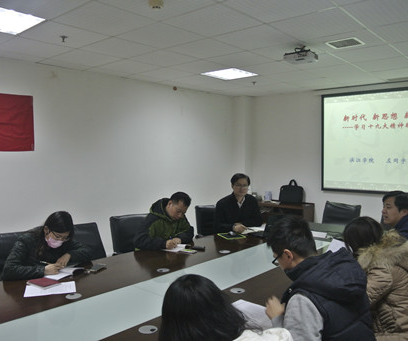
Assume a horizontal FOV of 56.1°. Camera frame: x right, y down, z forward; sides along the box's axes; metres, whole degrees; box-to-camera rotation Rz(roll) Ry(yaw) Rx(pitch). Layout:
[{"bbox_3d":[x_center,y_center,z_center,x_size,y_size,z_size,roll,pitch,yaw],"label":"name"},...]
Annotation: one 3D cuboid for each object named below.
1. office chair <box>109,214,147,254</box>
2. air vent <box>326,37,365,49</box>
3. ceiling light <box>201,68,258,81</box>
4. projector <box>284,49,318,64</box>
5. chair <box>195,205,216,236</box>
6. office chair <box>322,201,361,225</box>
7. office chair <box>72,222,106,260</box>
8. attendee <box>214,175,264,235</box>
[{"bbox_3d":[-0.568,0.954,3.825,0.580,0.945,0.620,-2,4,-35],"label":"office chair"},{"bbox_3d":[1.361,-1.216,3.678,0.285,0.020,0.280,3,4,41],"label":"air vent"},{"bbox_3d":[0.353,-1.332,5.186,0.600,0.070,0.600,3,5,41],"label":"ceiling light"},{"bbox_3d":[0.936,-1.085,3.674,0.285,0.105,0.220,3,4,41],"label":"projector"},{"bbox_3d":[0.240,0.909,4.404,0.560,0.960,0.620,-2,4,-27],"label":"chair"},{"bbox_3d":[1.513,0.901,4.666,0.620,0.940,0.580,-2,4,-33],"label":"office chair"},{"bbox_3d":[-1.035,0.984,3.214,0.560,0.960,0.620,-3,4,-37],"label":"office chair"},{"bbox_3d":[0.428,0.718,4.351,0.560,1.340,0.700,-1,3,-19],"label":"attendee"}]

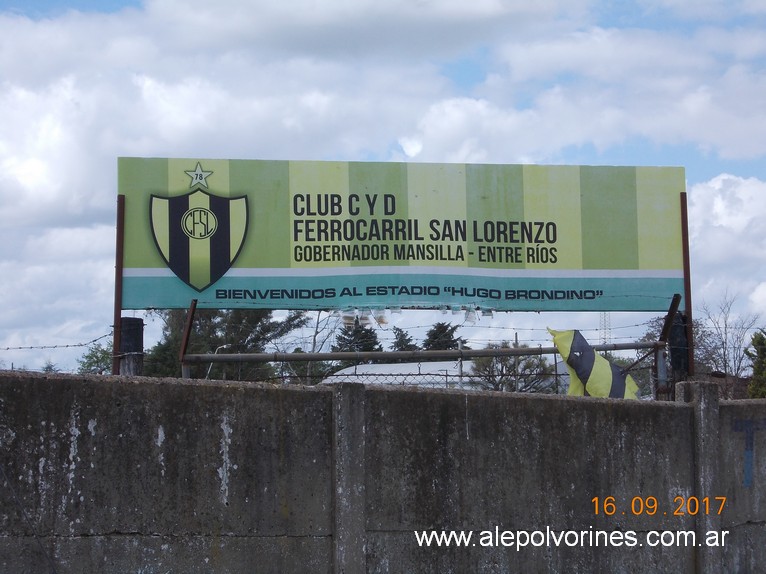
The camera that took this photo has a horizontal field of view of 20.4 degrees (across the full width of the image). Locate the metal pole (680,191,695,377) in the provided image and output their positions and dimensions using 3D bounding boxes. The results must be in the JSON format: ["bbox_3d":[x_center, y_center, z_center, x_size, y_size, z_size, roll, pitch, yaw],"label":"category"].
[{"bbox_3d":[2.413,-0.023,16.828,0.060,1.467,0.060,-1,-6,0],"label":"metal pole"}]

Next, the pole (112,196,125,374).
[{"bbox_3d":[-2.057,0.011,16.570,0.060,1.465,0.060,1,-6,0],"label":"pole"}]

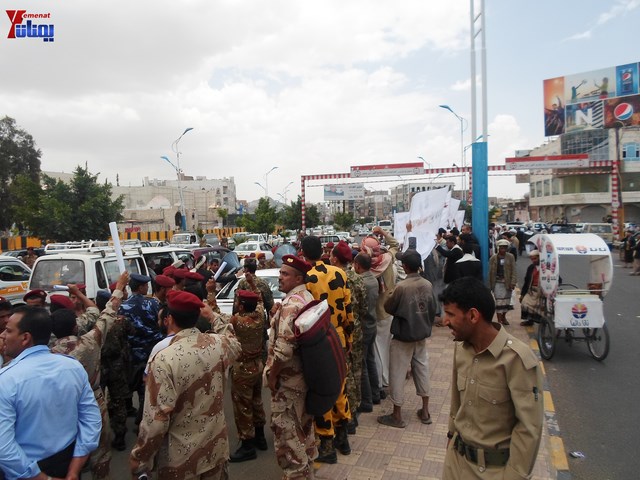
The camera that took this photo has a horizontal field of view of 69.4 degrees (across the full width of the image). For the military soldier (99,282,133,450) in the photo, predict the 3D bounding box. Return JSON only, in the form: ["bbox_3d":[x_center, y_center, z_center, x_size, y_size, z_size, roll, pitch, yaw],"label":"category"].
[{"bbox_3d":[-2.010,1.251,4.500,0.470,1.600,0.380,-1,1,14],"label":"military soldier"}]

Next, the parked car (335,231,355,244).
[{"bbox_3d":[2.067,0.126,39.000,1.750,1.600,4.400,-2,2,-14],"label":"parked car"}]

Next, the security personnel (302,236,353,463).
[{"bbox_3d":[0.069,0.892,3.750,0.520,1.800,0.380,-2,2,-27],"label":"security personnel"}]

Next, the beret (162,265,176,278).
[{"bbox_3d":[-2.210,0.456,6.800,0.250,0.150,0.270,0,2,30],"label":"beret"}]

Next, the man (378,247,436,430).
[{"bbox_3d":[0.814,0.918,4.350,0.520,1.680,0.420,-2,1,-24],"label":"man"}]

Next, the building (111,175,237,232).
[{"bbox_3d":[-36.451,-6.853,115.000,31.000,15.600,20.000,-2,1,-12],"label":"building"}]

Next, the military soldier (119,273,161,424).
[{"bbox_3d":[-1.931,1.174,5.000,0.520,1.640,0.420,-1,1,23],"label":"military soldier"}]

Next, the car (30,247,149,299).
[{"bbox_3d":[-5.900,1.119,13.000,1.620,1.800,4.100,-1,2,5],"label":"car"}]

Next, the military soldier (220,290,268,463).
[{"bbox_3d":[-0.678,1.284,4.380,0.520,1.650,0.420,-2,2,-30],"label":"military soldier"}]

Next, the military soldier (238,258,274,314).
[{"bbox_3d":[-0.955,1.178,6.950,0.520,1.760,0.380,-1,2,-12],"label":"military soldier"}]

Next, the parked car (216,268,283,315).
[{"bbox_3d":[-0.880,1.172,8.500,1.700,1.400,4.400,-1,1,9],"label":"parked car"}]

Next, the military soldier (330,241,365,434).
[{"bbox_3d":[0.259,0.877,4.200,0.460,1.720,0.360,-2,1,-18],"label":"military soldier"}]

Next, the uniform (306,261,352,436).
[{"bbox_3d":[0.077,0.880,3.750,0.500,1.400,0.350,-2,2,-27],"label":"uniform"}]

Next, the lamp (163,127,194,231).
[{"bbox_3d":[-14.389,-5.104,47.000,3.200,12.200,0.700,-1,2,0],"label":"lamp"}]

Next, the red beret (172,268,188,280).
[{"bbox_3d":[-1.751,0.433,5.800,0.240,0.130,0.260,-1,1,18],"label":"red beret"}]

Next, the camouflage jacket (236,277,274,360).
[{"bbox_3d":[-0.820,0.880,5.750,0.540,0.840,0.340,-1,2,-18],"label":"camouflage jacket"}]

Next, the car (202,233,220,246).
[{"bbox_3d":[-10.798,0.161,46.000,1.750,1.600,4.400,-1,2,0],"label":"car"}]

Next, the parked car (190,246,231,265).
[{"bbox_3d":[-3.954,1.055,17.000,1.750,1.500,4.400,-1,1,20],"label":"parked car"}]

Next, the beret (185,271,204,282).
[{"bbox_3d":[-1.521,0.442,5.600,0.250,0.130,0.260,-1,1,18],"label":"beret"}]

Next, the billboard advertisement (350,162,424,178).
[{"bbox_3d":[4.162,-4.255,28.500,4.500,0.700,0.150,-1,2,14],"label":"billboard advertisement"}]

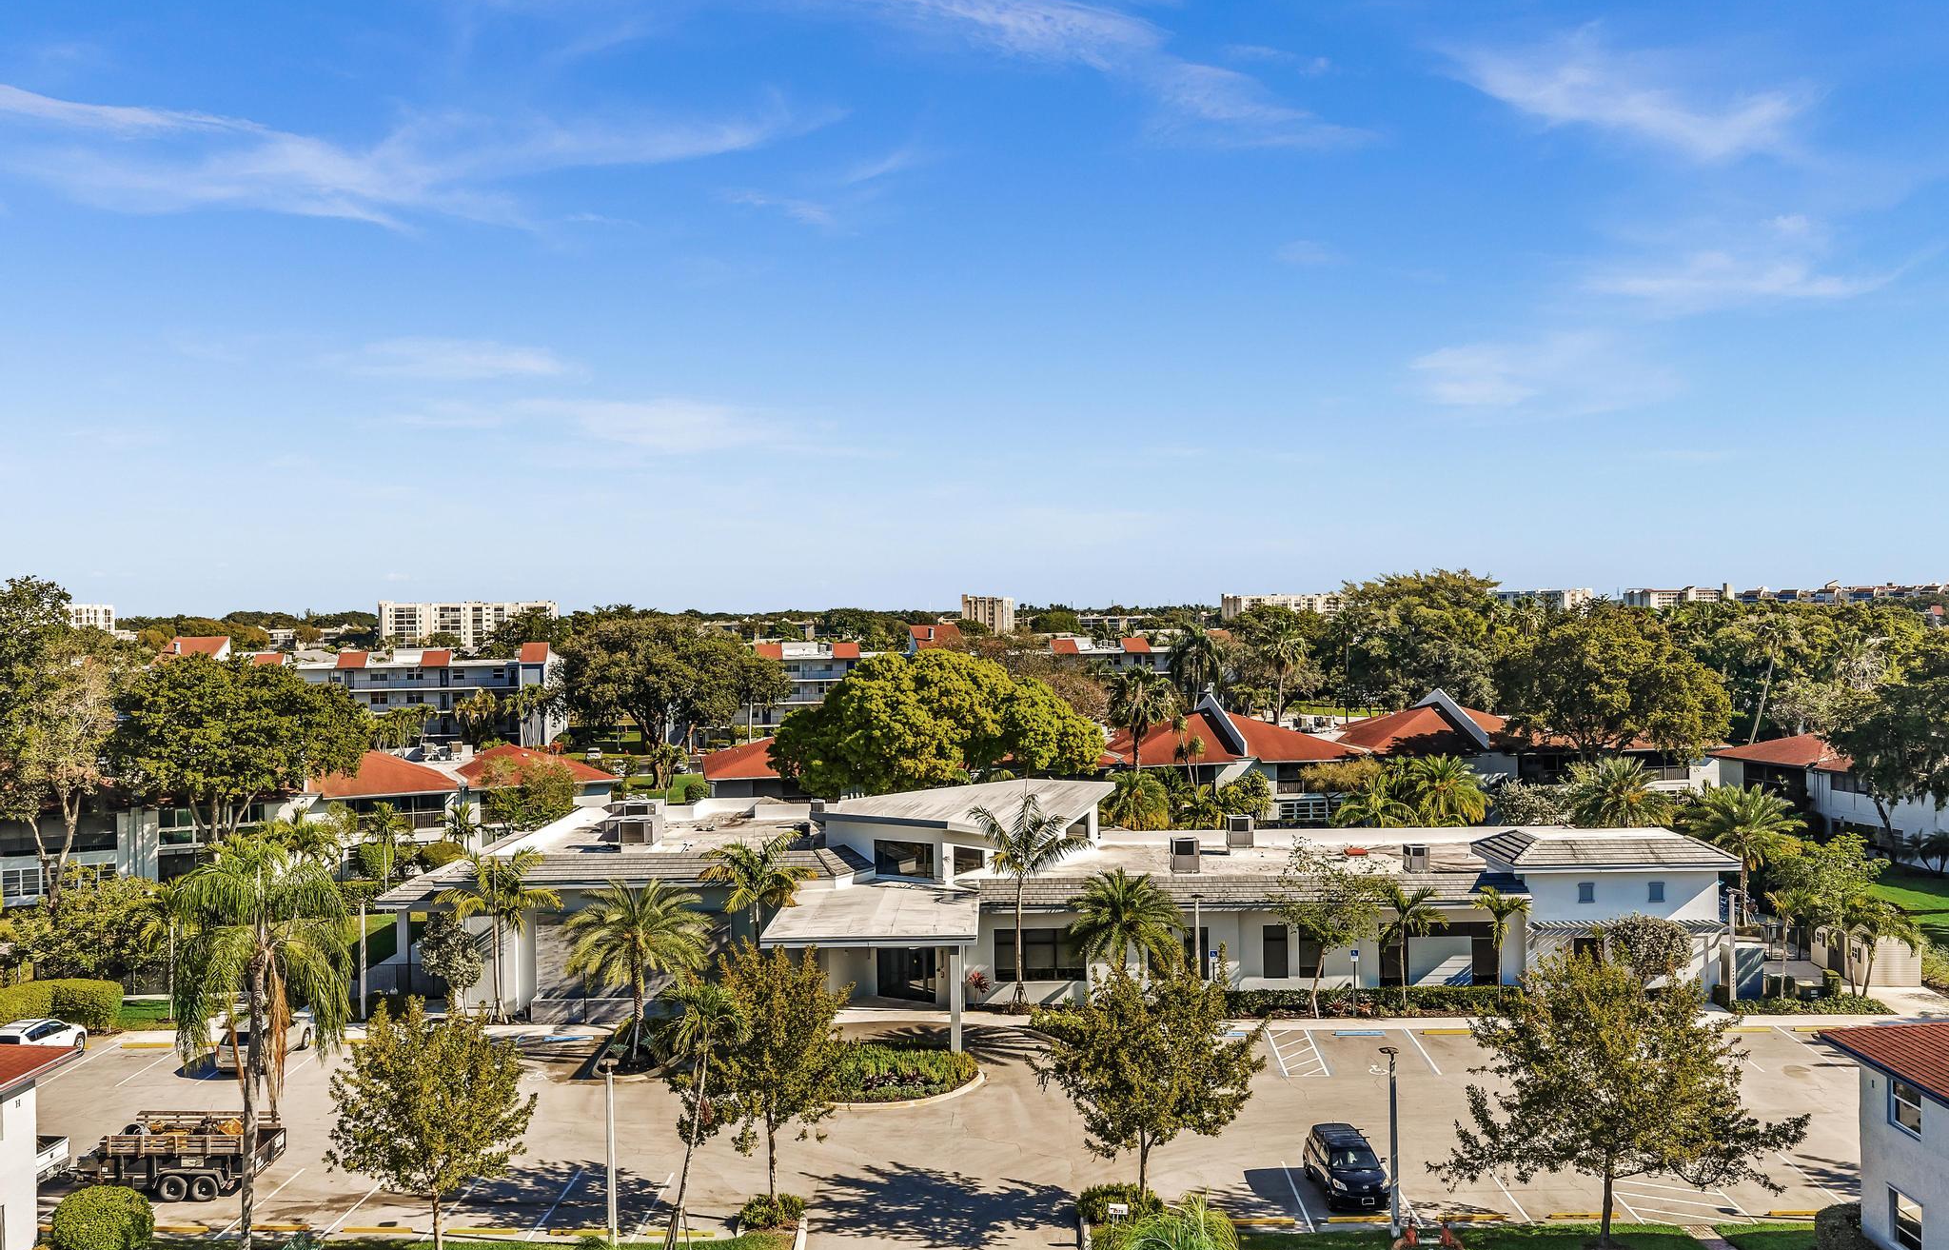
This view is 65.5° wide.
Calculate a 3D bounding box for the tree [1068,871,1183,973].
[{"bbox_3d":[5.684,12.608,57.469,4.333,6.490,4.333,-1,1,2],"label":"tree"}]

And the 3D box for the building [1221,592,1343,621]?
[{"bbox_3d":[193.489,-8.040,944.261,85.000,21.000,18.500,-1,1,-30],"label":"building"}]

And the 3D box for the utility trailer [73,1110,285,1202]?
[{"bbox_3d":[-23.050,15.265,43.600,5.600,1.820,2.250,-1,1,-1],"label":"utility trailer"}]

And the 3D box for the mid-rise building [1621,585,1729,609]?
[{"bbox_3d":[437.581,-11.695,942.727,78.000,22.000,19.000,-1,1,-30],"label":"mid-rise building"}]

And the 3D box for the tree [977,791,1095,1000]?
[{"bbox_3d":[2.367,11.116,61.200,4.600,8.700,4.400,-1,1,-3],"label":"tree"}]

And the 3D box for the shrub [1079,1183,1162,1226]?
[{"bbox_3d":[3.874,15.232,40.600,2.200,0.850,1.800,-1,1,-3],"label":"shrub"}]

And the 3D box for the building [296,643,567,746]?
[{"bbox_3d":[-64.800,8.704,179.500,29.000,12.700,14.500,-1,1,-7],"label":"building"}]

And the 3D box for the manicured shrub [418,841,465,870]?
[{"bbox_3d":[-33.146,14.658,94.497,2.976,2.343,2.700,-1,1,2],"label":"manicured shrub"}]

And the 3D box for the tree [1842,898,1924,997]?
[{"bbox_3d":[37.482,13.350,62.515,3.330,4.199,3.000,-1,1,2],"label":"tree"}]

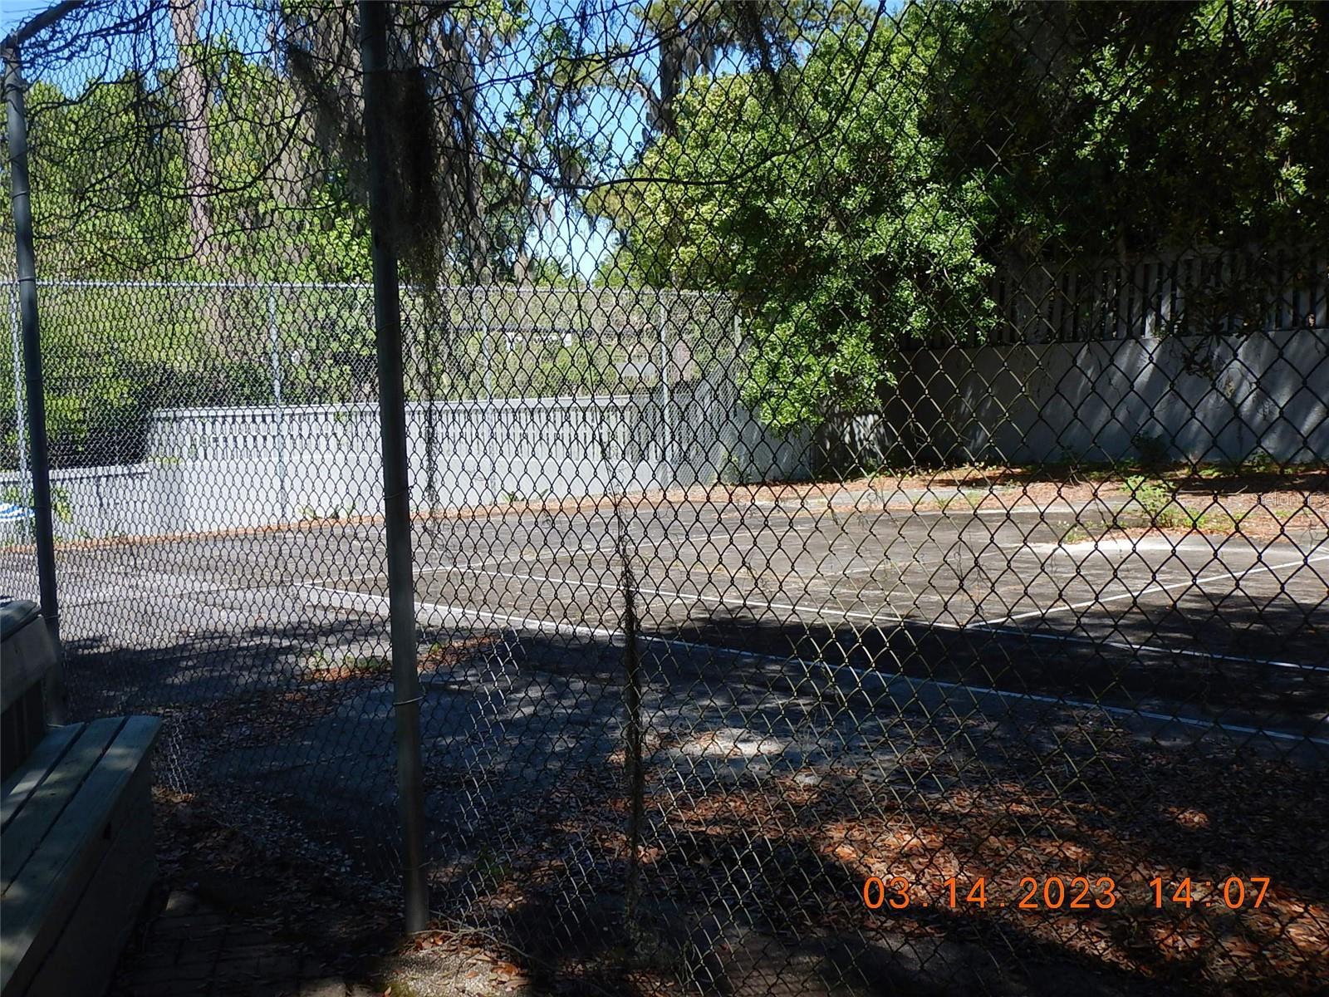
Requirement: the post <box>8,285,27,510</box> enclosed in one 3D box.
[{"bbox_3d":[-7.140,-0.915,17.000,0.063,2.860,0.063,-5,5,-39],"label":"post"}]

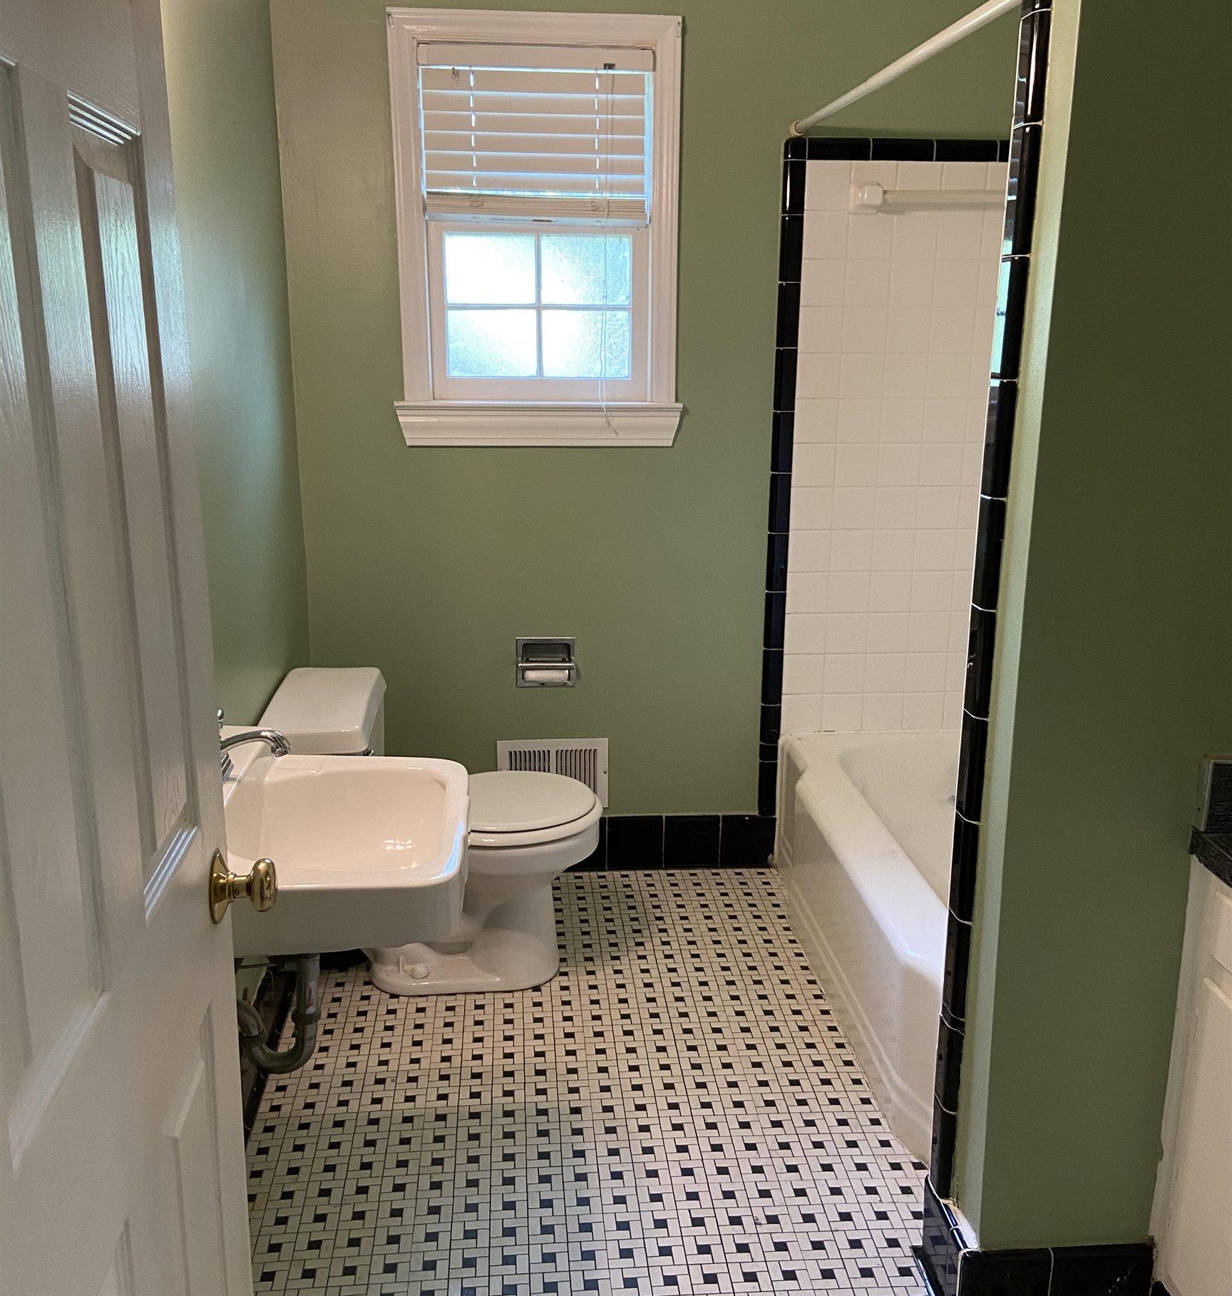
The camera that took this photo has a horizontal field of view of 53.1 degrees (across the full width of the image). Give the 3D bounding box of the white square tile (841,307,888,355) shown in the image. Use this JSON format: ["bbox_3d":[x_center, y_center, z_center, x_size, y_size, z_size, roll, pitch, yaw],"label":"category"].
[{"bbox_3d":[0.610,-0.783,3.033,0.108,0.108,0.009,-1,15,-4],"label":"white square tile"}]

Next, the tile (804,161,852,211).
[{"bbox_3d":[0.512,-1.115,2.977,0.110,0.110,0.010,-1,15,-5],"label":"tile"}]

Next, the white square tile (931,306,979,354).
[{"bbox_3d":[0.828,-0.781,3.038,0.108,0.108,0.010,-1,15,-4],"label":"white square tile"}]

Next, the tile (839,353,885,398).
[{"bbox_3d":[0.605,-0.670,3.035,0.108,0.108,0.009,-1,15,-5],"label":"tile"}]

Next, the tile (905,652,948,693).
[{"bbox_3d":[0.818,0.065,3.264,0.108,0.108,0.010,0,15,-4],"label":"tile"}]

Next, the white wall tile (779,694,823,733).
[{"bbox_3d":[0.489,0.173,3.270,0.108,0.108,0.010,0,15,-4],"label":"white wall tile"}]

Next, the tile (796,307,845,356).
[{"bbox_3d":[0.501,-0.781,3.025,0.108,0.108,0.009,-1,15,-4],"label":"tile"}]

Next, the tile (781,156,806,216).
[{"bbox_3d":[0.421,-1.090,2.924,0.055,0.120,0.012,-1,15,-4],"label":"tile"}]

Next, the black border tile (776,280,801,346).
[{"bbox_3d":[0.425,-0.820,3.047,0.052,0.153,0.011,-1,15,-5],"label":"black border tile"}]

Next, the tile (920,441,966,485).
[{"bbox_3d":[0.821,-0.462,3.108,0.108,0.108,0.009,-1,15,-5],"label":"tile"}]

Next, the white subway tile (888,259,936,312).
[{"bbox_3d":[0.713,-0.876,2.971,0.107,0.107,0.009,-1,15,-5],"label":"white subway tile"}]

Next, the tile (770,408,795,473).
[{"bbox_3d":[0.415,-0.512,3.078,0.056,0.150,0.012,-1,15,-4],"label":"tile"}]

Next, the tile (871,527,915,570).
[{"bbox_3d":[0.714,-0.251,3.171,0.108,0.108,0.010,-1,15,-4],"label":"tile"}]

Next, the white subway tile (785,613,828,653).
[{"bbox_3d":[0.491,-0.038,3.212,0.108,0.108,0.010,0,15,-4],"label":"white subway tile"}]

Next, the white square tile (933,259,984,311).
[{"bbox_3d":[0.829,-0.885,3.002,0.108,0.108,0.010,0,15,-4],"label":"white square tile"}]

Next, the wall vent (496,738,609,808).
[{"bbox_3d":[-0.167,0.341,3.298,0.297,0.196,0.014,-1,15,-5],"label":"wall vent"}]

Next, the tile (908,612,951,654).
[{"bbox_3d":[0.822,-0.042,3.249,0.108,0.108,0.009,-1,15,-4],"label":"tile"}]

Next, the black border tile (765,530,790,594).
[{"bbox_3d":[0.411,-0.217,3.141,0.052,0.152,0.015,-1,15,-5],"label":"black border tile"}]

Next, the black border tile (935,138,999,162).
[{"bbox_3d":[0.833,-1.182,2.932,0.152,0.050,0.012,-1,15,-4],"label":"black border tile"}]

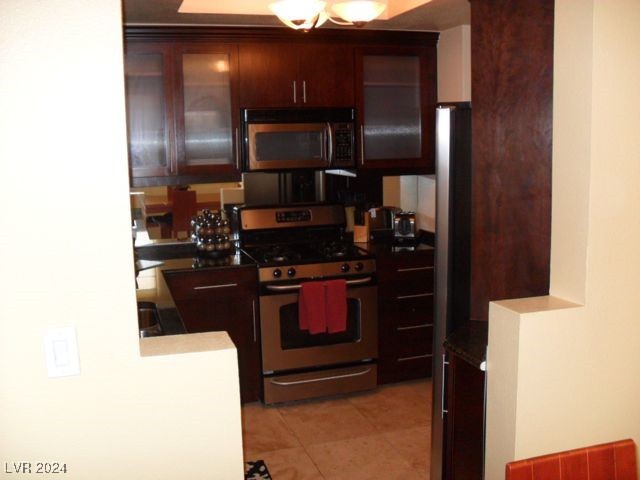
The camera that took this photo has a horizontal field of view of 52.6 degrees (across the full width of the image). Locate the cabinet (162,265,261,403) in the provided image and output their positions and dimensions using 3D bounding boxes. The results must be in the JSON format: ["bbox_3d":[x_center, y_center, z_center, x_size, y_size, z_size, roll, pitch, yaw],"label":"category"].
[{"bbox_3d":[-0.726,0.565,4.121,0.557,0.905,0.640,-4,10,-17],"label":"cabinet"}]

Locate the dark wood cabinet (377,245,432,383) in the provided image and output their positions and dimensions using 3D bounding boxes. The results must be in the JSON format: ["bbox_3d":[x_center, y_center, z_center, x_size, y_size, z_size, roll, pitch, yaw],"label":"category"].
[{"bbox_3d":[0.529,0.475,4.512,0.518,0.905,0.640,-4,10,-17],"label":"dark wood cabinet"}]

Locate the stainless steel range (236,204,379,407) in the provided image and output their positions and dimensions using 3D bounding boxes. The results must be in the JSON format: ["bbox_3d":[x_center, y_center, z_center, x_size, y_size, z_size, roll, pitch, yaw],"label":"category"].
[{"bbox_3d":[-0.088,0.383,4.301,0.765,1.180,0.675,-4,10,-17],"label":"stainless steel range"}]

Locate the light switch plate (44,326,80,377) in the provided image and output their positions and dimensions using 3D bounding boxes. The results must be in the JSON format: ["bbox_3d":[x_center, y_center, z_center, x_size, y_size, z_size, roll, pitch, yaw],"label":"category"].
[{"bbox_3d":[-0.596,0.261,1.499,0.068,0.116,0.008,-4,10,-17],"label":"light switch plate"}]

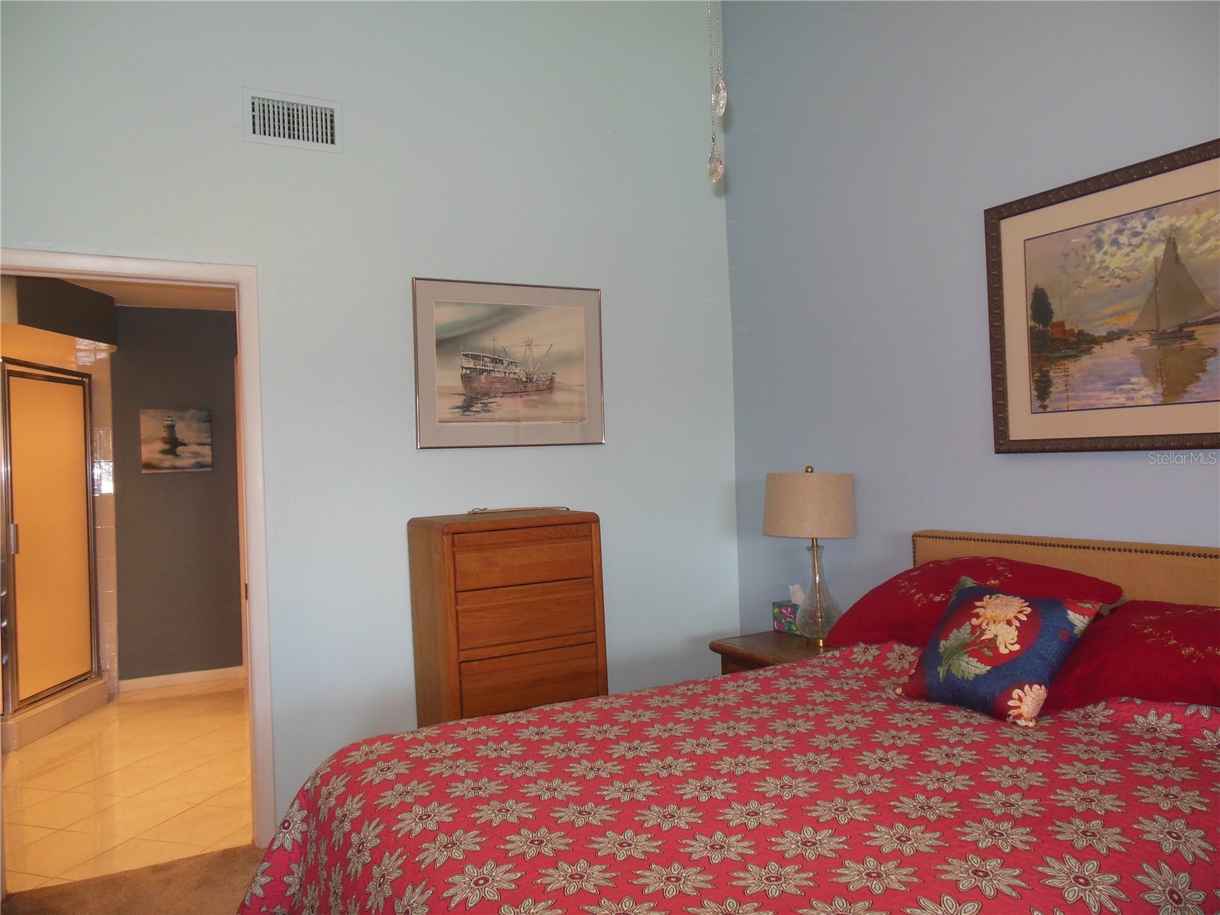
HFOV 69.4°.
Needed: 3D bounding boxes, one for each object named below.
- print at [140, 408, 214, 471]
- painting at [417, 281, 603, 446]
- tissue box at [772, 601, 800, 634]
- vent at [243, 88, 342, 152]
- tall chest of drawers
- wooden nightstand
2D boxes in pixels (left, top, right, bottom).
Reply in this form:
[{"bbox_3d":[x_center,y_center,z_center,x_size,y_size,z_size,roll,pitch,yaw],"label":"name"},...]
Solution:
[{"bbox_3d":[-2.785,-0.107,5.672,0.408,0.397,0.030,-2,0,-28],"label":"print"},{"bbox_3d":[-0.406,-0.385,3.692,0.837,0.676,0.025,-2,0,-28],"label":"painting"},{"bbox_3d":[0.804,0.673,3.688,0.115,0.120,0.210,-2,0,-36],"label":"tissue box"},{"bbox_3d":[-1.183,-1.258,3.302,0.352,0.200,0.020,-2,0,-28],"label":"vent"},{"bbox_3d":[-0.393,0.807,3.414,0.618,1.161,0.446,-2,0,-28],"label":"tall chest of drawers"},{"bbox_3d":[0.772,1.042,3.420,0.475,0.615,0.580,-2,0,-28],"label":"wooden nightstand"}]

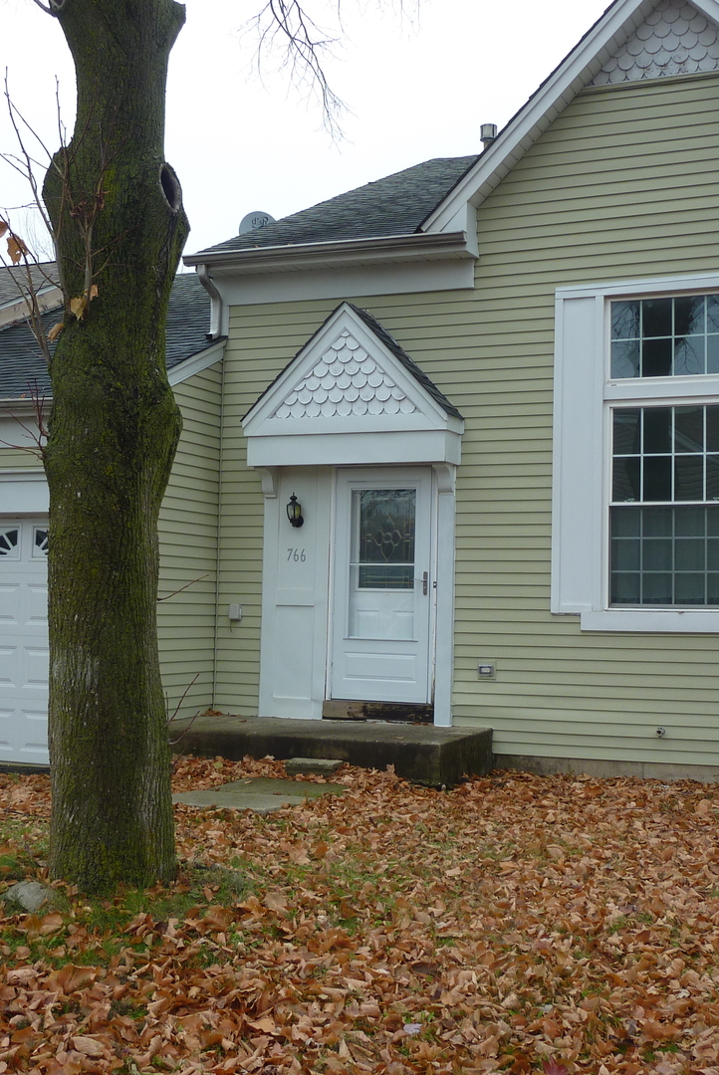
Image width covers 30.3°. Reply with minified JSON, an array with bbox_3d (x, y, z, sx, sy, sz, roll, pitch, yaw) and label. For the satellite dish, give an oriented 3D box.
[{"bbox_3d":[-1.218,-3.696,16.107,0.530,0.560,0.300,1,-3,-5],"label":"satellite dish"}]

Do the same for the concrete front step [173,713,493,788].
[{"bbox_3d":[-0.398,1.716,10.850,2.680,0.320,1.510,0,-3,23],"label":"concrete front step"}]

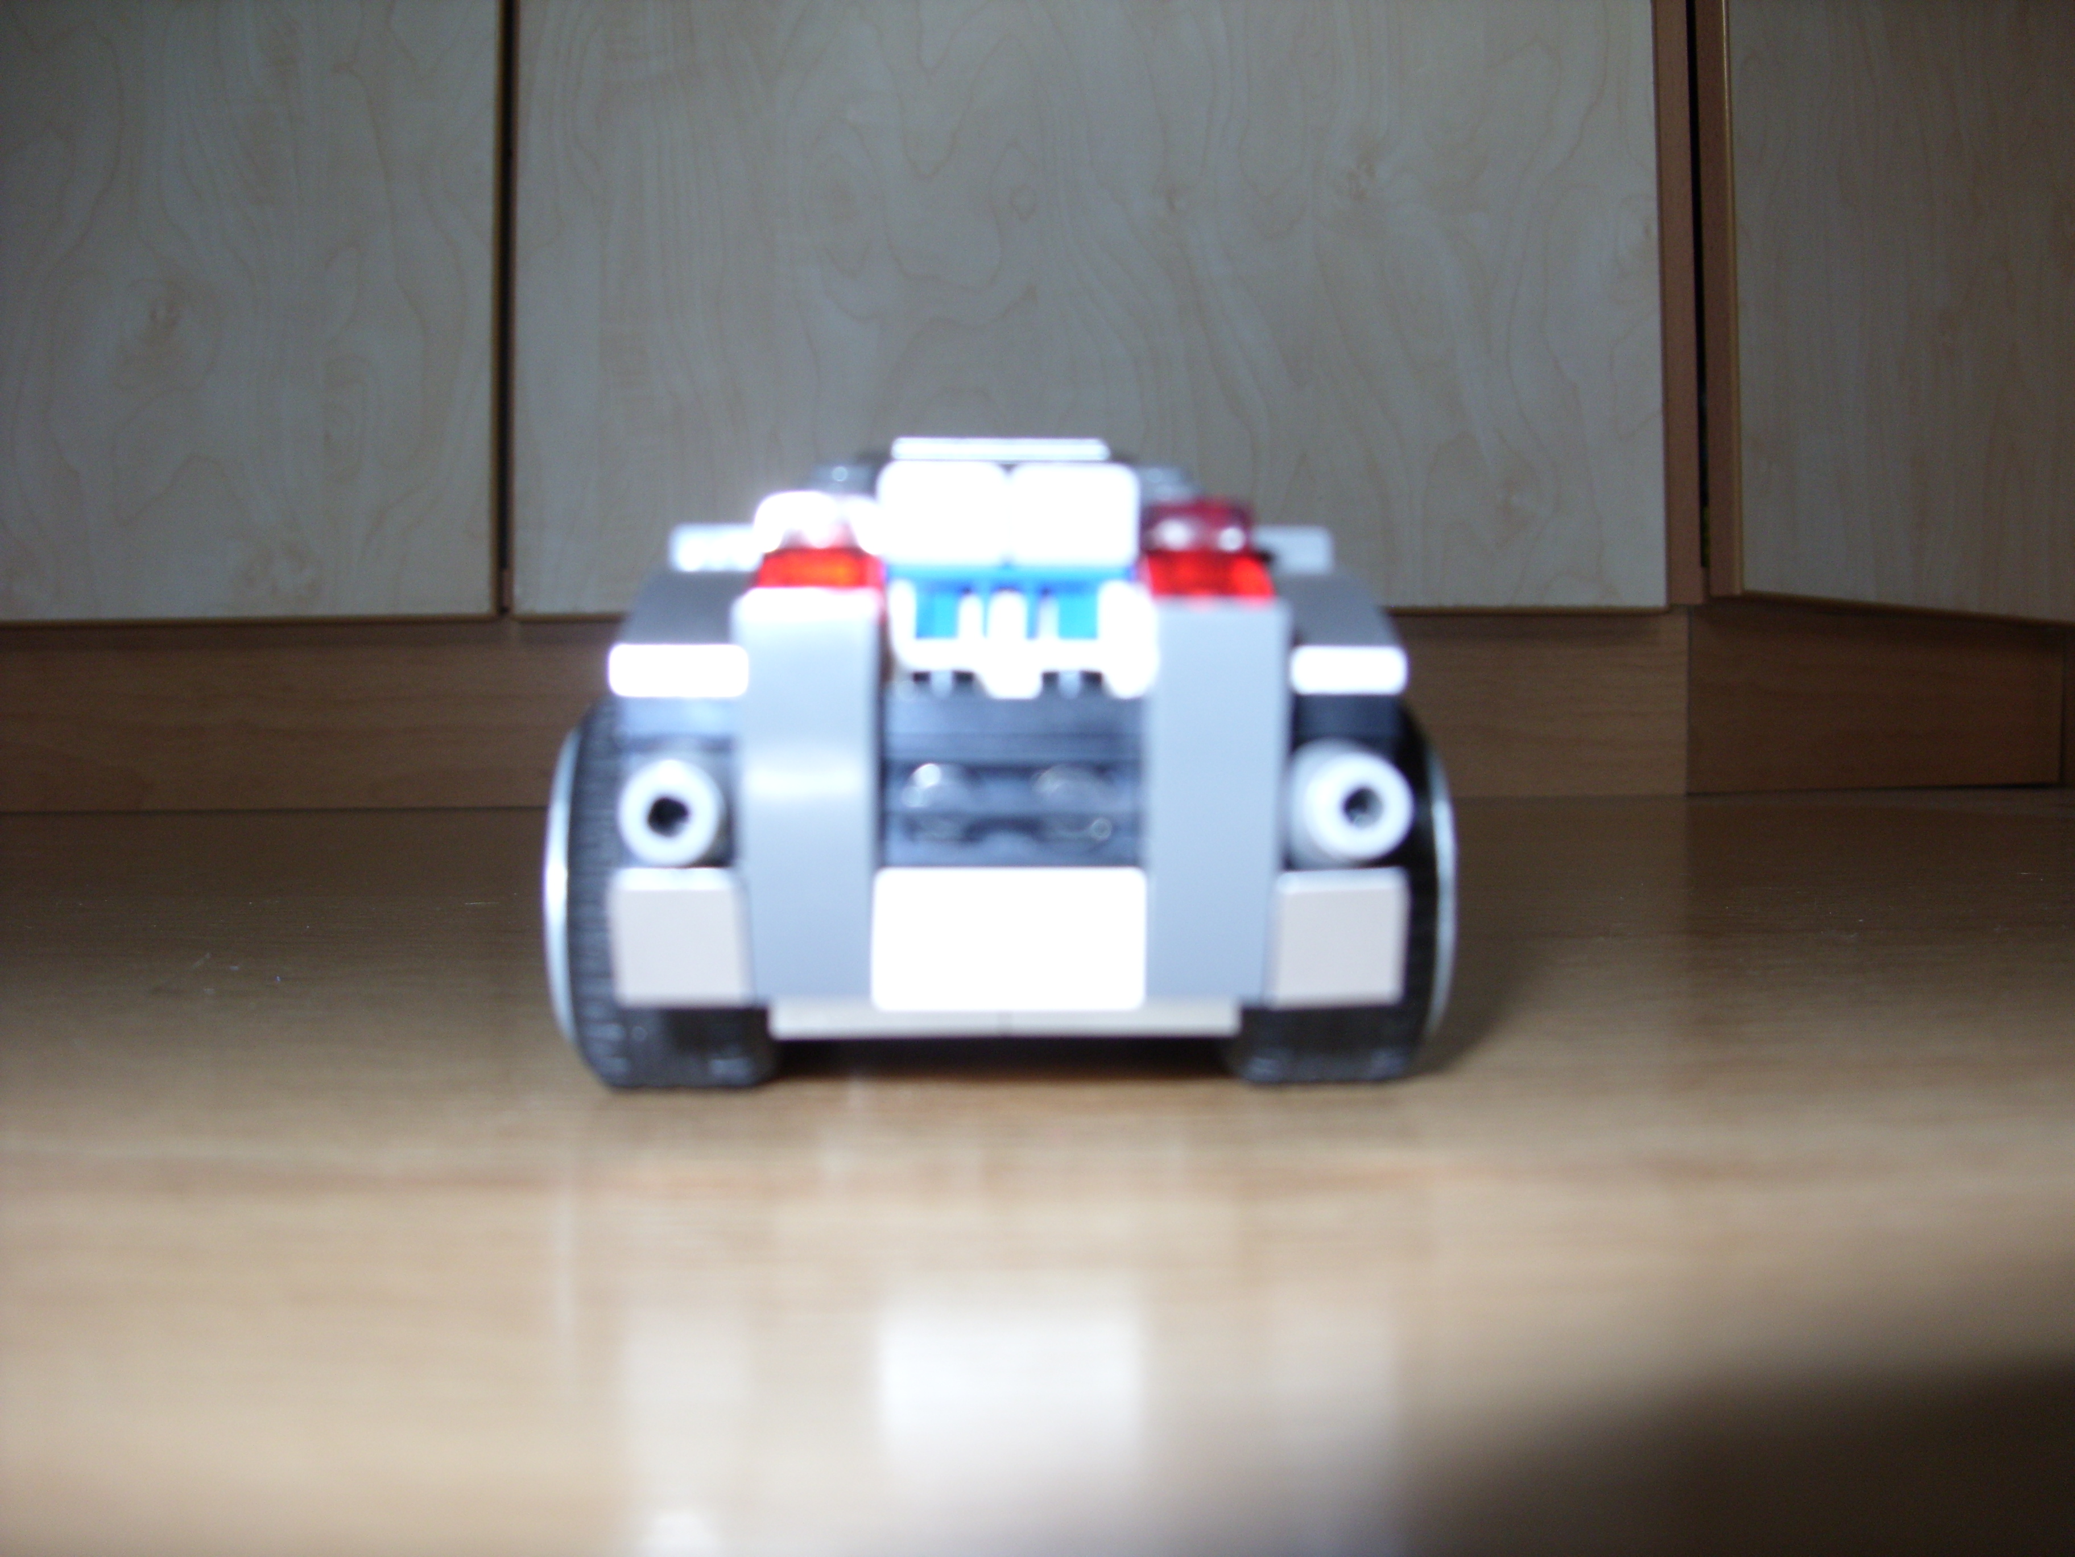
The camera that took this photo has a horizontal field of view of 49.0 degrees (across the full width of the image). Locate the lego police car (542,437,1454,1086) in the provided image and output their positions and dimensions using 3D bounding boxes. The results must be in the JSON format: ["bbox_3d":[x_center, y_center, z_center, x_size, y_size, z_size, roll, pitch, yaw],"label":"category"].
[{"bbox_3d":[-0.004,-0.002,0.206,0.067,0.048,0.145,0,1,-2],"label":"lego police car"}]

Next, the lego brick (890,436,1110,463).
[{"bbox_3d":[-0.003,-0.024,0.178,0.016,0.003,0.013,0,1,-2],"label":"lego brick"}]

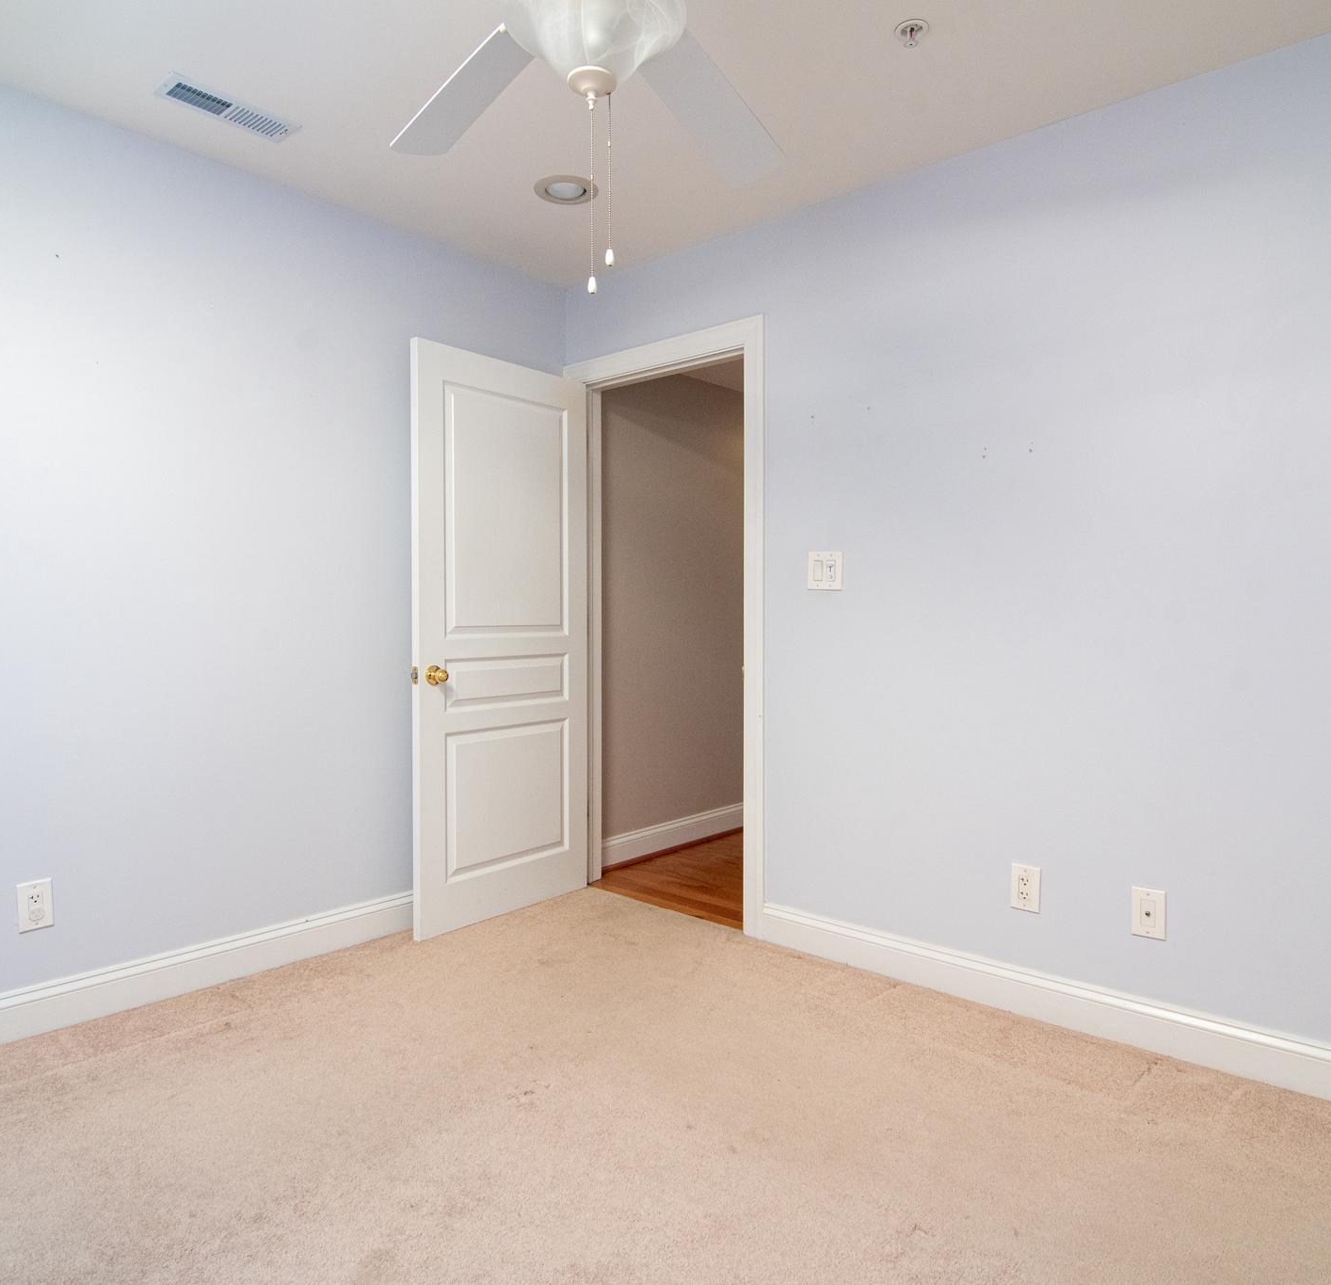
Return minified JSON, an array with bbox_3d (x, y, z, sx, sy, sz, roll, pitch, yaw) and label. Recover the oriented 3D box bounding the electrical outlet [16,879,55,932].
[{"bbox_3d":[-1.628,0.682,2.216,0.010,0.125,0.079,2,2,43],"label":"electrical outlet"}]

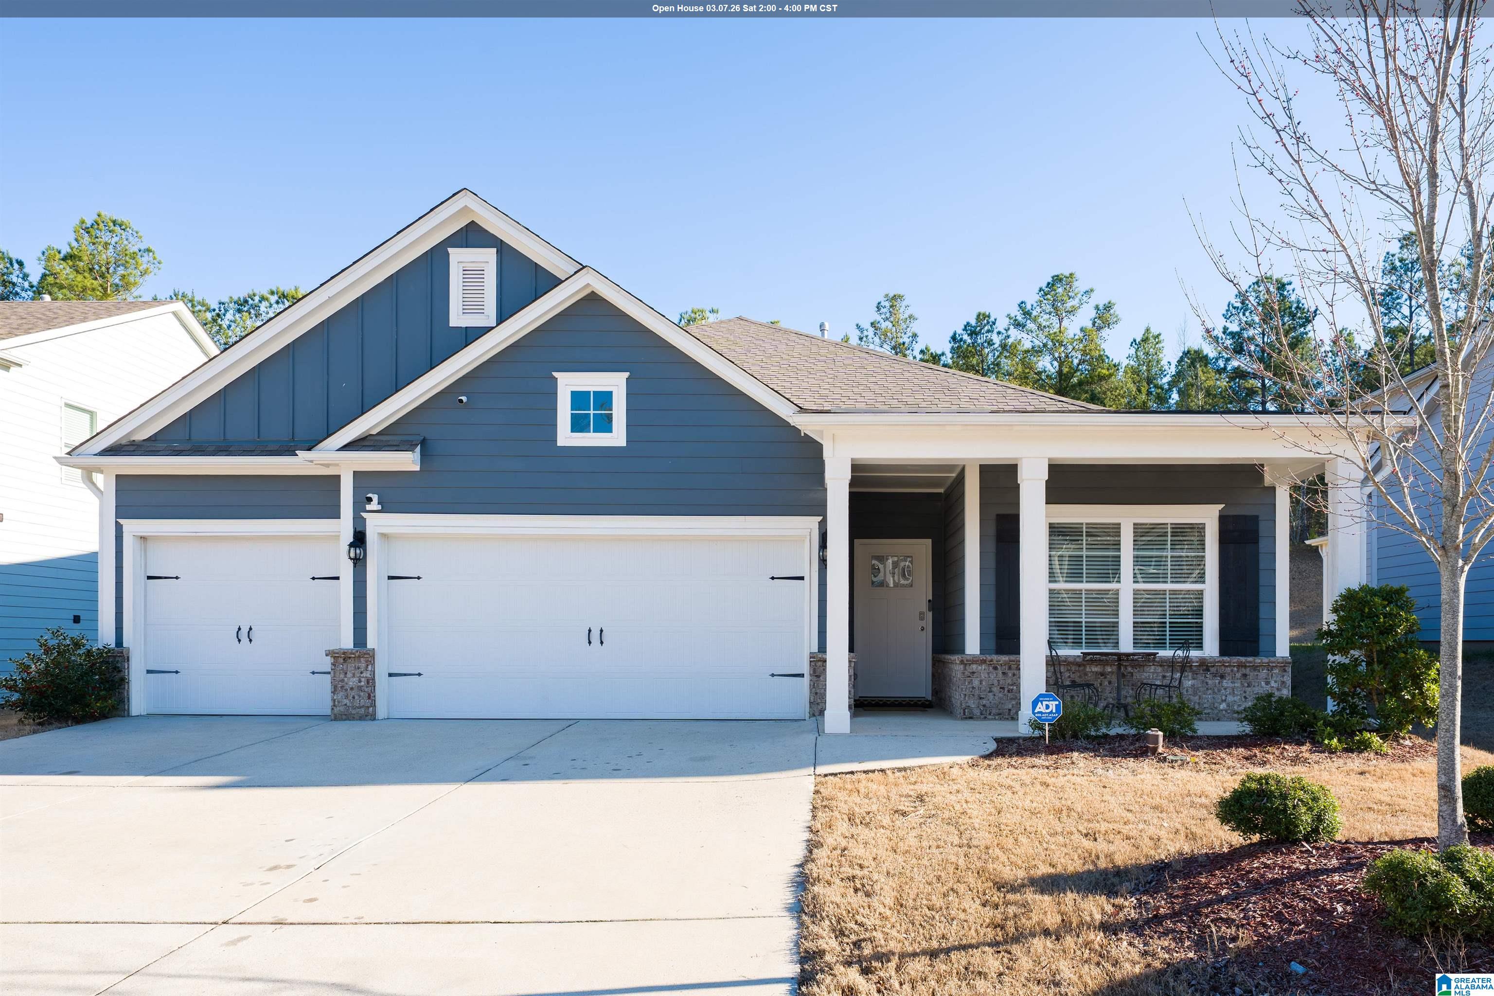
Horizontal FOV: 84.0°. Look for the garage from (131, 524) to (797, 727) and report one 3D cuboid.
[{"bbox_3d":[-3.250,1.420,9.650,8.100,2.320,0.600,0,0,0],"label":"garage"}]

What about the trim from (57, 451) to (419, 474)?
[{"bbox_3d":[-5.680,-0.390,9.400,4.200,0.240,0.580,0,0,0],"label":"trim"}]

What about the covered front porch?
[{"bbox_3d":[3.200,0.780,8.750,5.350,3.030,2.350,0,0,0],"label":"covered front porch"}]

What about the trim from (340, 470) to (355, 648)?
[{"bbox_3d":[-4.530,0.694,9.430,0.160,2.020,0.120,0,0,0],"label":"trim"}]

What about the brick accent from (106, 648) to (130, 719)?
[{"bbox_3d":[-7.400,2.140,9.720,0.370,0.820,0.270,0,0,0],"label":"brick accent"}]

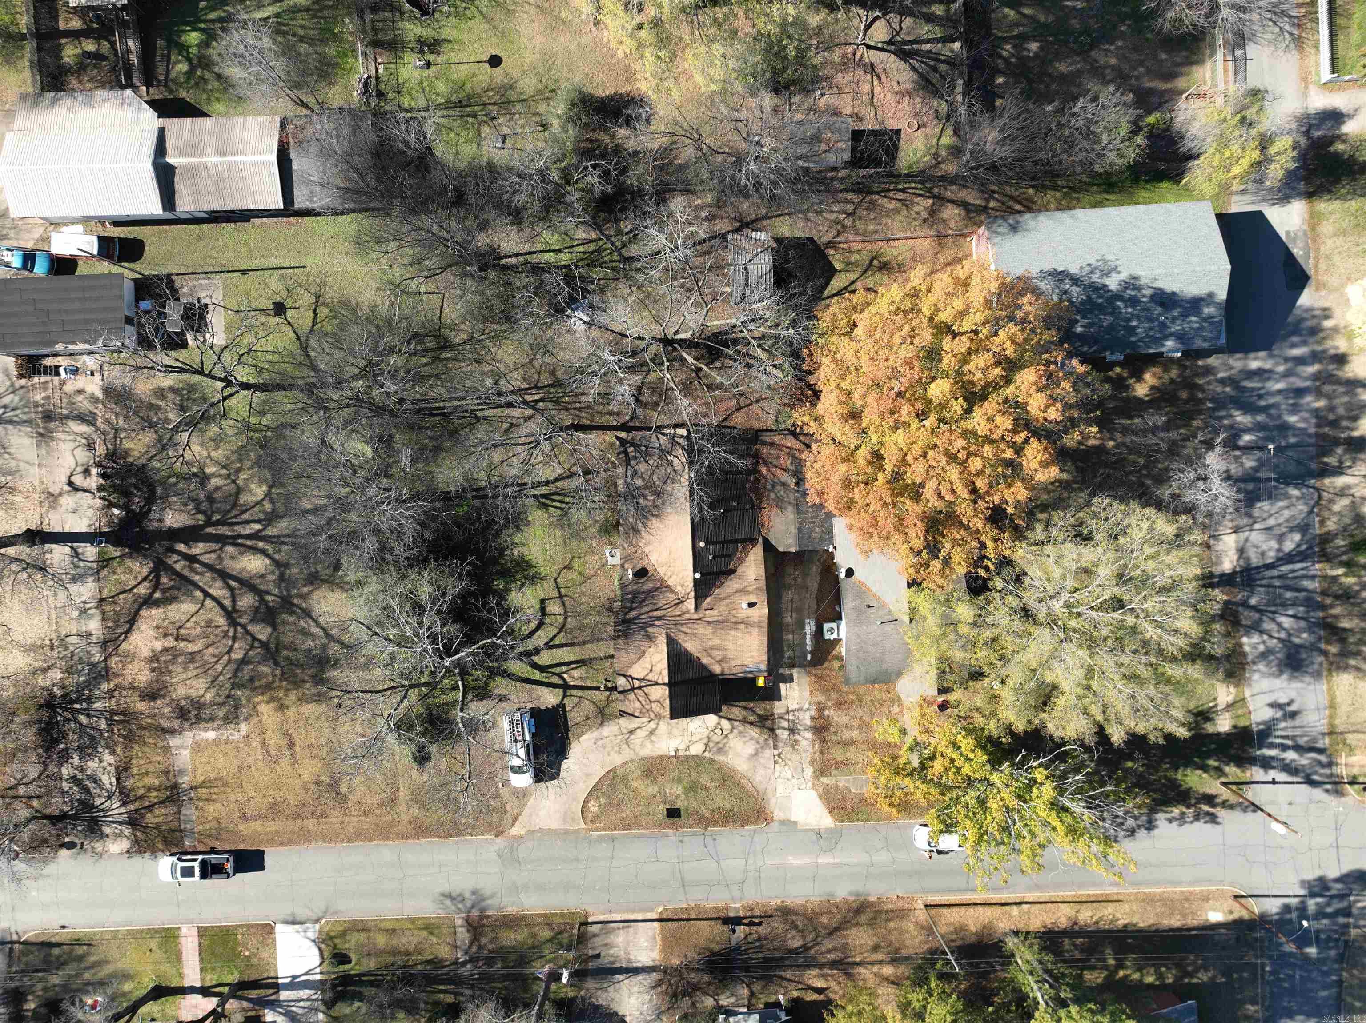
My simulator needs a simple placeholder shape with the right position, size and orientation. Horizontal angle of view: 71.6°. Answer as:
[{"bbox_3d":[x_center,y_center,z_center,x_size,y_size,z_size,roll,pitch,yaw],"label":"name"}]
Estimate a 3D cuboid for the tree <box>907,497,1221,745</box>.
[{"bbox_3d":[24.071,6.678,61.931,19.500,18.000,16.500,-2,92,0],"label":"tree"}]

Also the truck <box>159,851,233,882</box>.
[{"bbox_3d":[-36.178,26.517,70.510,5.800,1.920,2.050,-2,92,0],"label":"truck"}]

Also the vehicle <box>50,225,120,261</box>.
[{"bbox_3d":[-43.228,-19.096,68.713,4.450,1.750,1.850,5,92,0],"label":"vehicle"}]

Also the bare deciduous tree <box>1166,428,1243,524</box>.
[{"bbox_3d":[36.606,-2.325,67.127,4.500,7.000,6.000,-2,92,0],"label":"bare deciduous tree"}]

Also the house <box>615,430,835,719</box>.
[{"bbox_3d":[3.003,4.254,68.043,15.600,5.400,20.000,-2,92,0],"label":"house"}]

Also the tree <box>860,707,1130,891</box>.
[{"bbox_3d":[20.762,18.788,64.409,16.500,14.000,11.500,-2,92,0],"label":"tree"}]

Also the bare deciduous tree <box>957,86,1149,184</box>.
[{"bbox_3d":[25.324,-26.220,66.357,12.300,6.500,5.800,-2,92,0],"label":"bare deciduous tree"}]

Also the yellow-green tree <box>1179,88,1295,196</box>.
[{"bbox_3d":[38.788,-25.784,66.585,7.200,6.200,7.200,-2,92,0],"label":"yellow-green tree"}]

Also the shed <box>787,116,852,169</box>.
[{"bbox_3d":[9.726,-26.579,68.173,4.600,2.700,3.200,-2,92,0],"label":"shed"}]

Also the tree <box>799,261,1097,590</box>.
[{"bbox_3d":[16.668,-5.515,61.653,18.500,17.500,20.500,-2,92,0],"label":"tree"}]

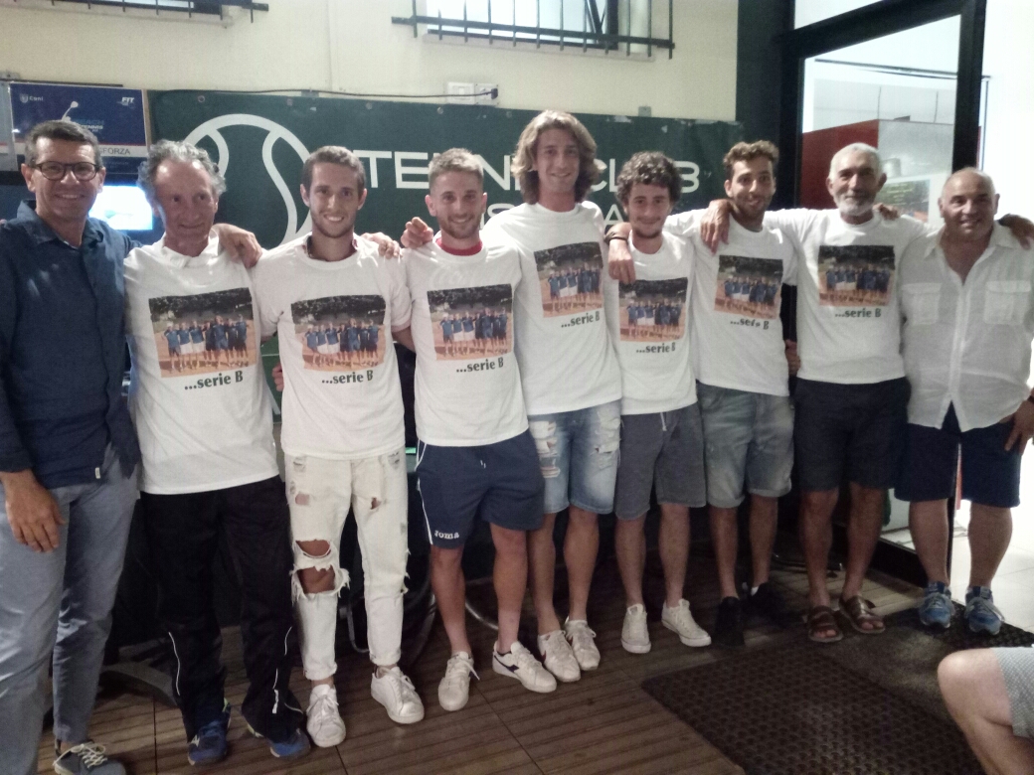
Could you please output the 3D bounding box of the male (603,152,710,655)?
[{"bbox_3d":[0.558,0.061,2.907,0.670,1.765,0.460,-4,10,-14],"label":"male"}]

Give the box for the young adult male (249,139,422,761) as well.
[{"bbox_3d":[-0.503,0.181,2.407,0.680,1.740,0.460,-4,10,-18],"label":"young adult male"}]

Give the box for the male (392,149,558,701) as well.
[{"bbox_3d":[-0.171,0.148,2.544,0.770,1.746,0.480,-5,10,-19],"label":"male"}]

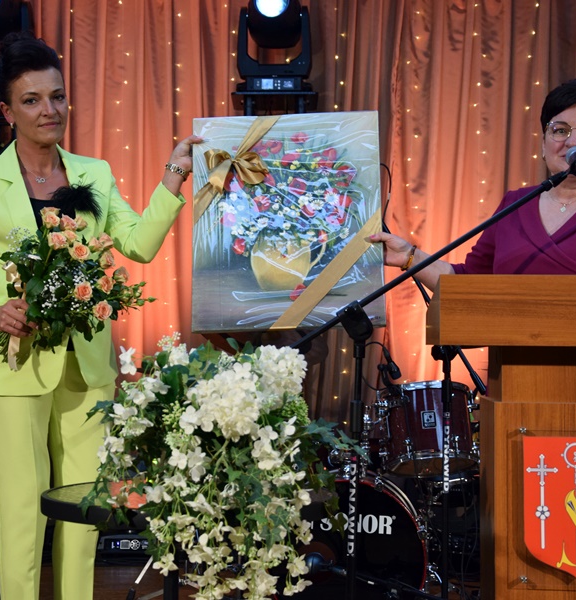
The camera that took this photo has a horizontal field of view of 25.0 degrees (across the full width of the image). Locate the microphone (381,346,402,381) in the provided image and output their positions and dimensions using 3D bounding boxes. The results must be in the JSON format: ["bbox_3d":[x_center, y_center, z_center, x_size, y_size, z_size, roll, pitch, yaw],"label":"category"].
[{"bbox_3d":[0.352,0.215,4.400,0.040,0.120,0.038,-34,16,-27],"label":"microphone"}]

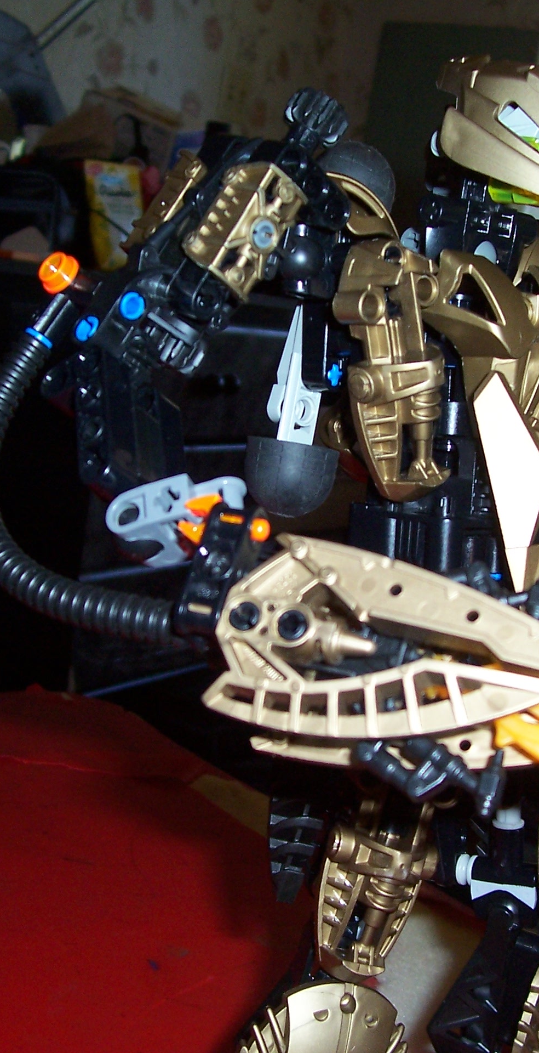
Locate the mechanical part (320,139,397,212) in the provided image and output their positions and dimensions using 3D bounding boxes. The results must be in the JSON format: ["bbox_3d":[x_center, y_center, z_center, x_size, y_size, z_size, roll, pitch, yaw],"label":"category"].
[{"bbox_3d":[0.022,-0.089,0.355,0.023,0.023,0.019,4,-5,-30],"label":"mechanical part"}]

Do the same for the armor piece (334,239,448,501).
[{"bbox_3d":[0.031,-0.039,0.348,0.018,0.064,0.026,2,10,44],"label":"armor piece"}]

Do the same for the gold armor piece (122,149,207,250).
[{"bbox_3d":[-0.025,-0.078,0.328,0.013,0.027,0.008,15,-28,50],"label":"gold armor piece"}]

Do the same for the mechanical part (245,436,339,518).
[{"bbox_3d":[0.006,-0.012,0.345,0.023,0.019,0.023,8,6,-1],"label":"mechanical part"}]

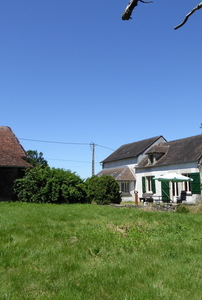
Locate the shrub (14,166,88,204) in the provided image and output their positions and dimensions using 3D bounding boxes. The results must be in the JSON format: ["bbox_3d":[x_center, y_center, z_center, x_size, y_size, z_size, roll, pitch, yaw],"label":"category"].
[{"bbox_3d":[-4.230,2.929,24.229,6.192,3.006,3.200,-1,-7,0],"label":"shrub"}]

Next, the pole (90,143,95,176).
[{"bbox_3d":[-1.213,2.842,41.979,0.550,7.805,0.400,-1,-7,0],"label":"pole"}]

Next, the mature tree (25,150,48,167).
[{"bbox_3d":[-10.936,3.648,45.920,5.200,7.185,5.000,-1,-7,0],"label":"mature tree"}]

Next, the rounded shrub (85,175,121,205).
[{"bbox_3d":[0.201,3.177,23.386,2.912,2.300,2.600,-1,-7,0],"label":"rounded shrub"}]

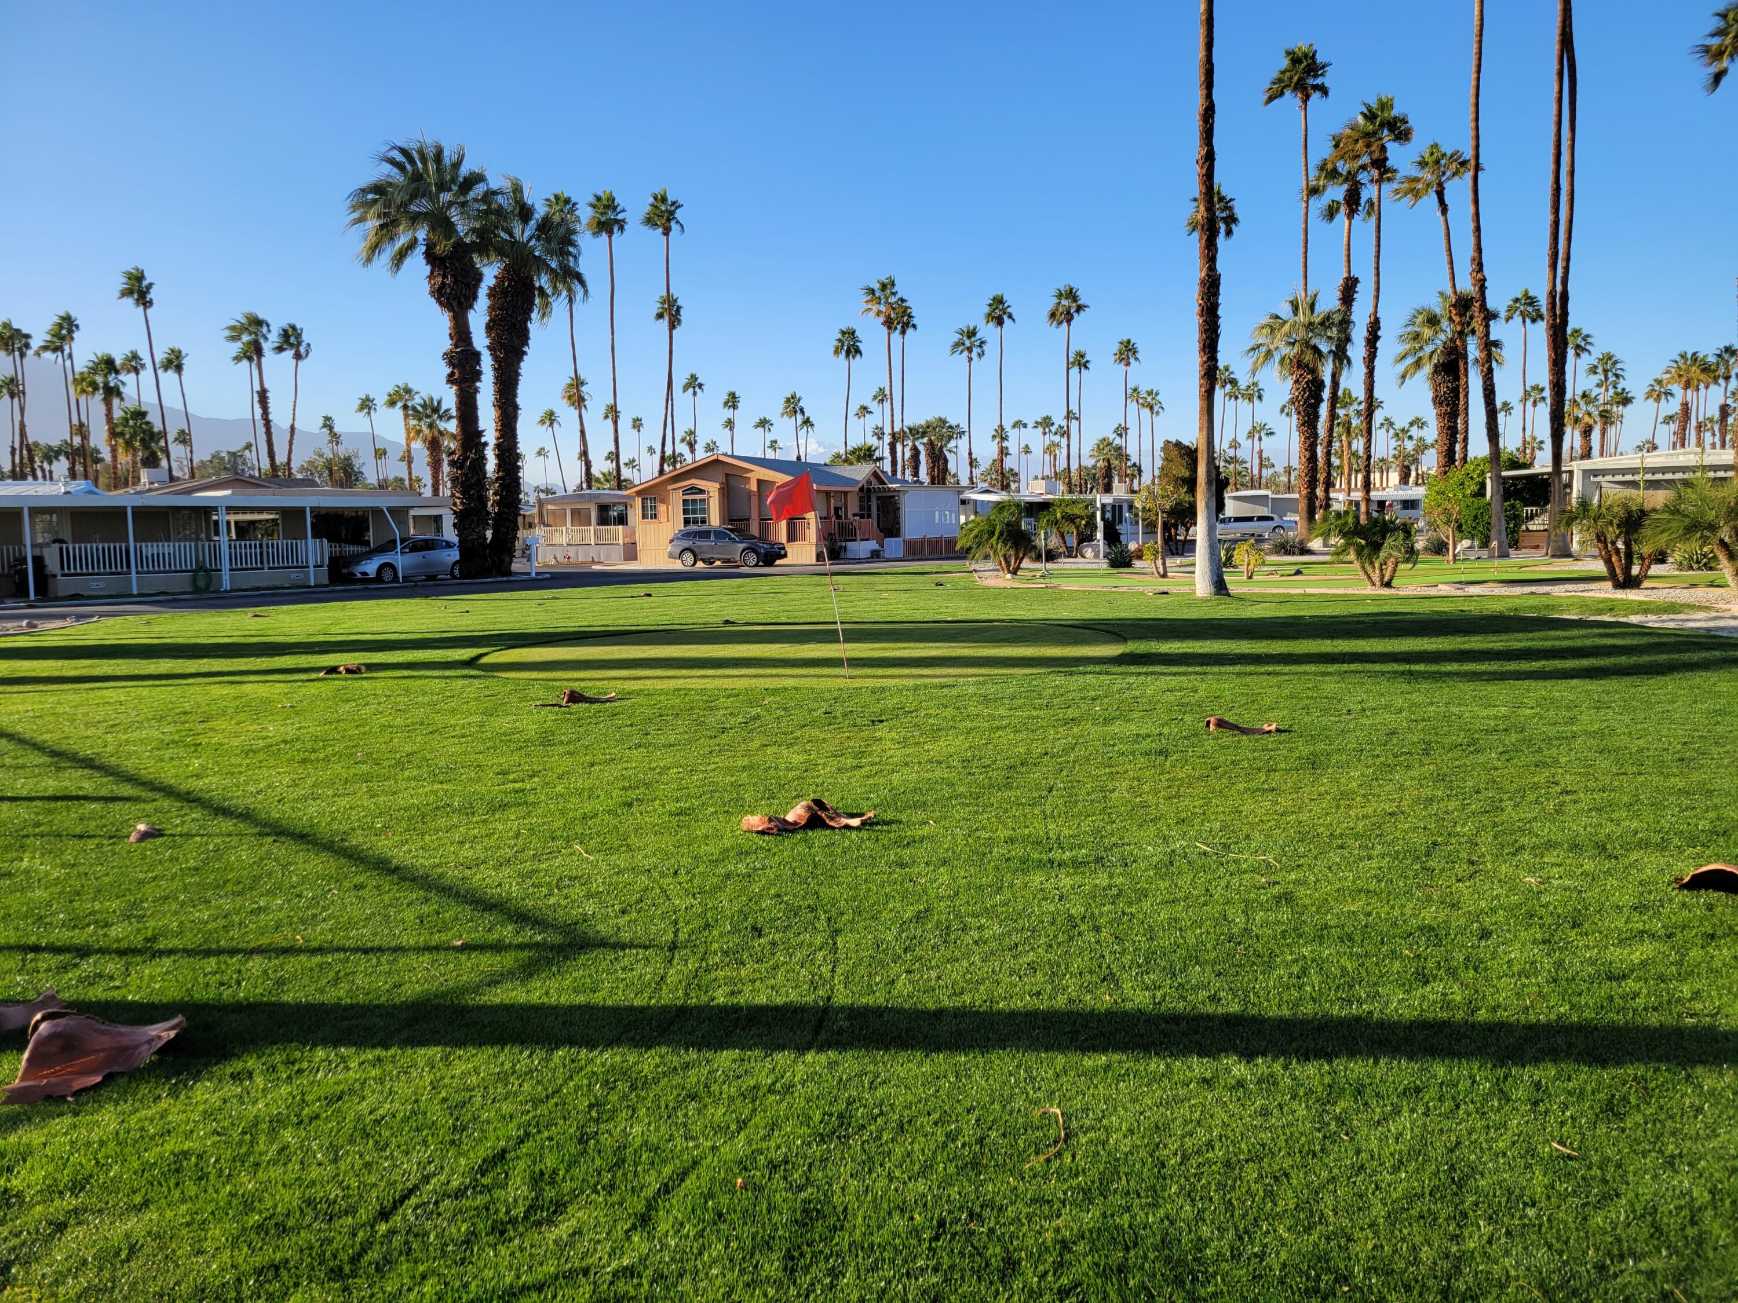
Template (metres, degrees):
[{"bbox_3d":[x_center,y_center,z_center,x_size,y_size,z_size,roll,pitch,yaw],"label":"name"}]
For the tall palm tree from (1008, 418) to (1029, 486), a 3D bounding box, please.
[{"bbox_3d":[25.813,-30.067,224.120,2.900,19.593,2.900,0,5,7],"label":"tall palm tree"}]

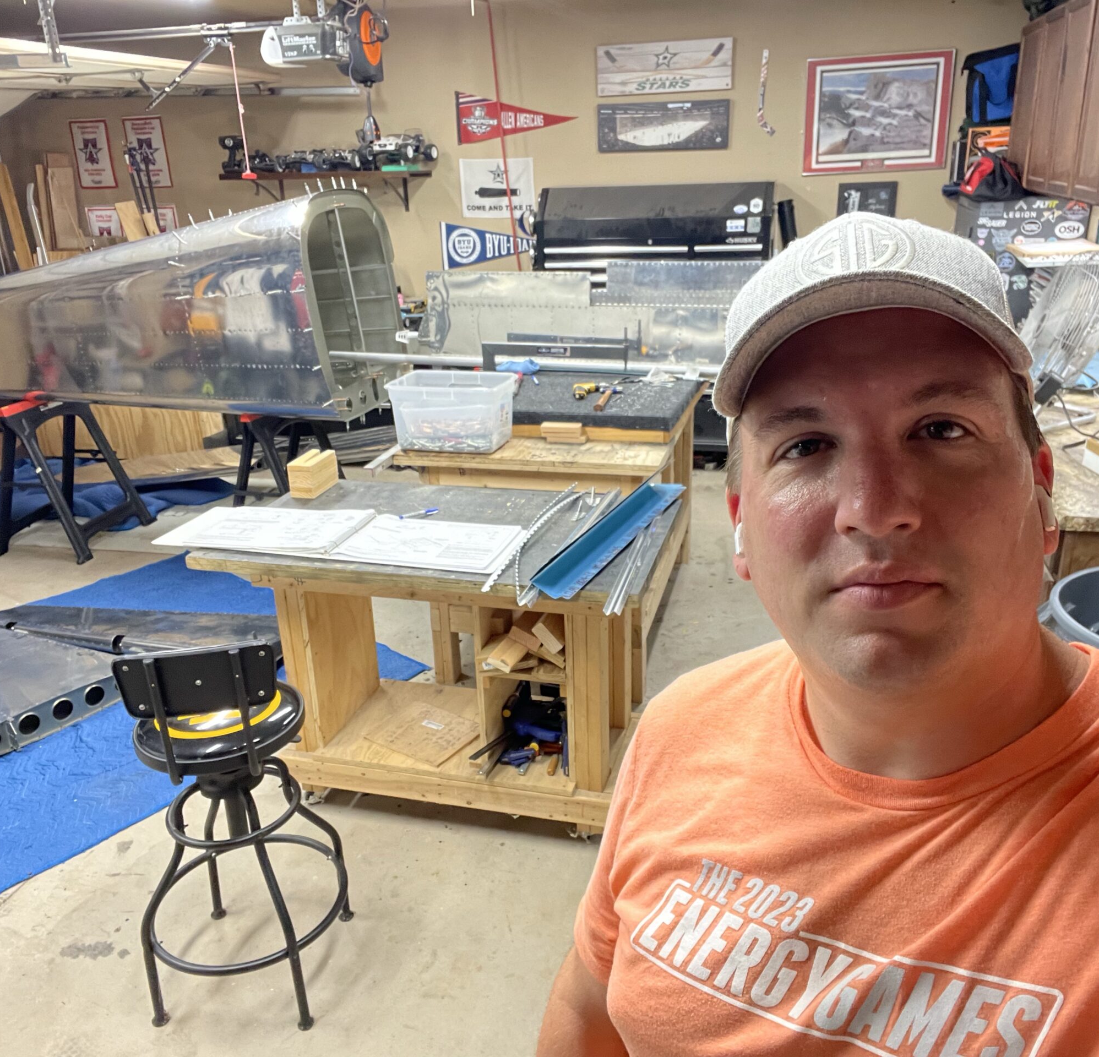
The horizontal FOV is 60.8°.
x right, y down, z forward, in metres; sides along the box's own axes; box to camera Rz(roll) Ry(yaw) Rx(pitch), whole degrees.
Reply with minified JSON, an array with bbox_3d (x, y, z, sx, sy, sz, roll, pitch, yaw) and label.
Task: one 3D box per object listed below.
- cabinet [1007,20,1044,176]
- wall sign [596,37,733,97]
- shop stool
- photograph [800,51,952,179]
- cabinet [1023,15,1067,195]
[{"bbox_3d":[2.504,-2.080,4.599,0.320,0.729,0.480,3,23,13],"label":"cabinet"},{"bbox_3d":[0.658,-2.651,5.388,0.771,0.263,0.030,2,23,12],"label":"wall sign"},{"bbox_3d":[-0.707,0.607,2.066,0.420,0.970,0.430,-5,22,-6],"label":"shop stool"},{"bbox_3d":[1.839,-2.328,5.263,0.778,0.606,0.030,2,23,12],"label":"photograph"},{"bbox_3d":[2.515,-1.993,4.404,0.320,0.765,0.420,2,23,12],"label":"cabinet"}]

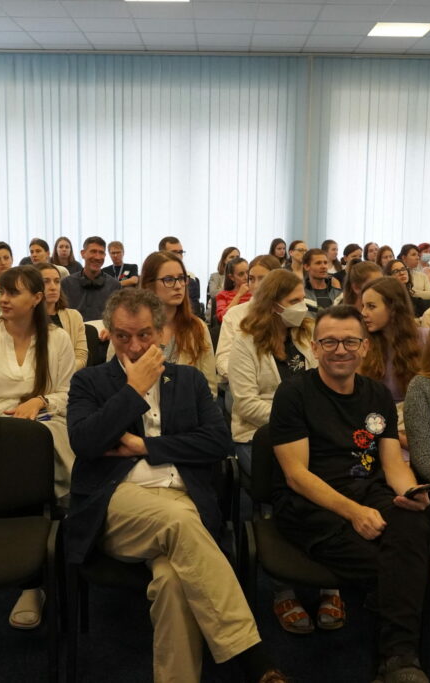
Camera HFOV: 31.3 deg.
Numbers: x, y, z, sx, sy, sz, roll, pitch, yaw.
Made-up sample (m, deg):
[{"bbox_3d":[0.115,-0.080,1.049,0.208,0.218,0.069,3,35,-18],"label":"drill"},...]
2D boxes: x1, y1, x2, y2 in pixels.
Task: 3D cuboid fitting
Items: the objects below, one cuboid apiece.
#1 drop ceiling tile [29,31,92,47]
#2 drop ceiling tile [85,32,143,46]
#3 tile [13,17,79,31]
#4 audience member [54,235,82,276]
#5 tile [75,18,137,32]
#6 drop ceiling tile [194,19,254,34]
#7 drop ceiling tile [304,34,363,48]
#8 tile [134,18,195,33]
[{"bbox_3d":[-1.705,-3.335,8.424,0.600,0.025,0.600,1,9,0],"label":"drop ceiling tile"},{"bbox_3d":[-1.104,-3.313,8.403,0.600,0.020,0.600,1,9,0],"label":"drop ceiling tile"},{"bbox_3d":[-1.705,-3.225,7.810,0.600,0.020,0.600,1,9,0],"label":"tile"},{"bbox_3d":[-1.606,-0.437,8.055,0.480,1.289,0.800,1,9,0],"label":"audience member"},{"bbox_3d":[-1.100,-3.220,7.798,0.600,0.020,0.600,1,9,0],"label":"tile"},{"bbox_3d":[0.100,-3.201,7.790,0.600,0.020,0.600,1,9,0],"label":"drop ceiling tile"},{"bbox_3d":[1.294,-3.290,8.415,0.600,0.025,0.600,1,9,0],"label":"drop ceiling tile"},{"bbox_3d":[-0.505,-3.209,7.810,0.600,0.020,0.600,1,9,0],"label":"tile"}]

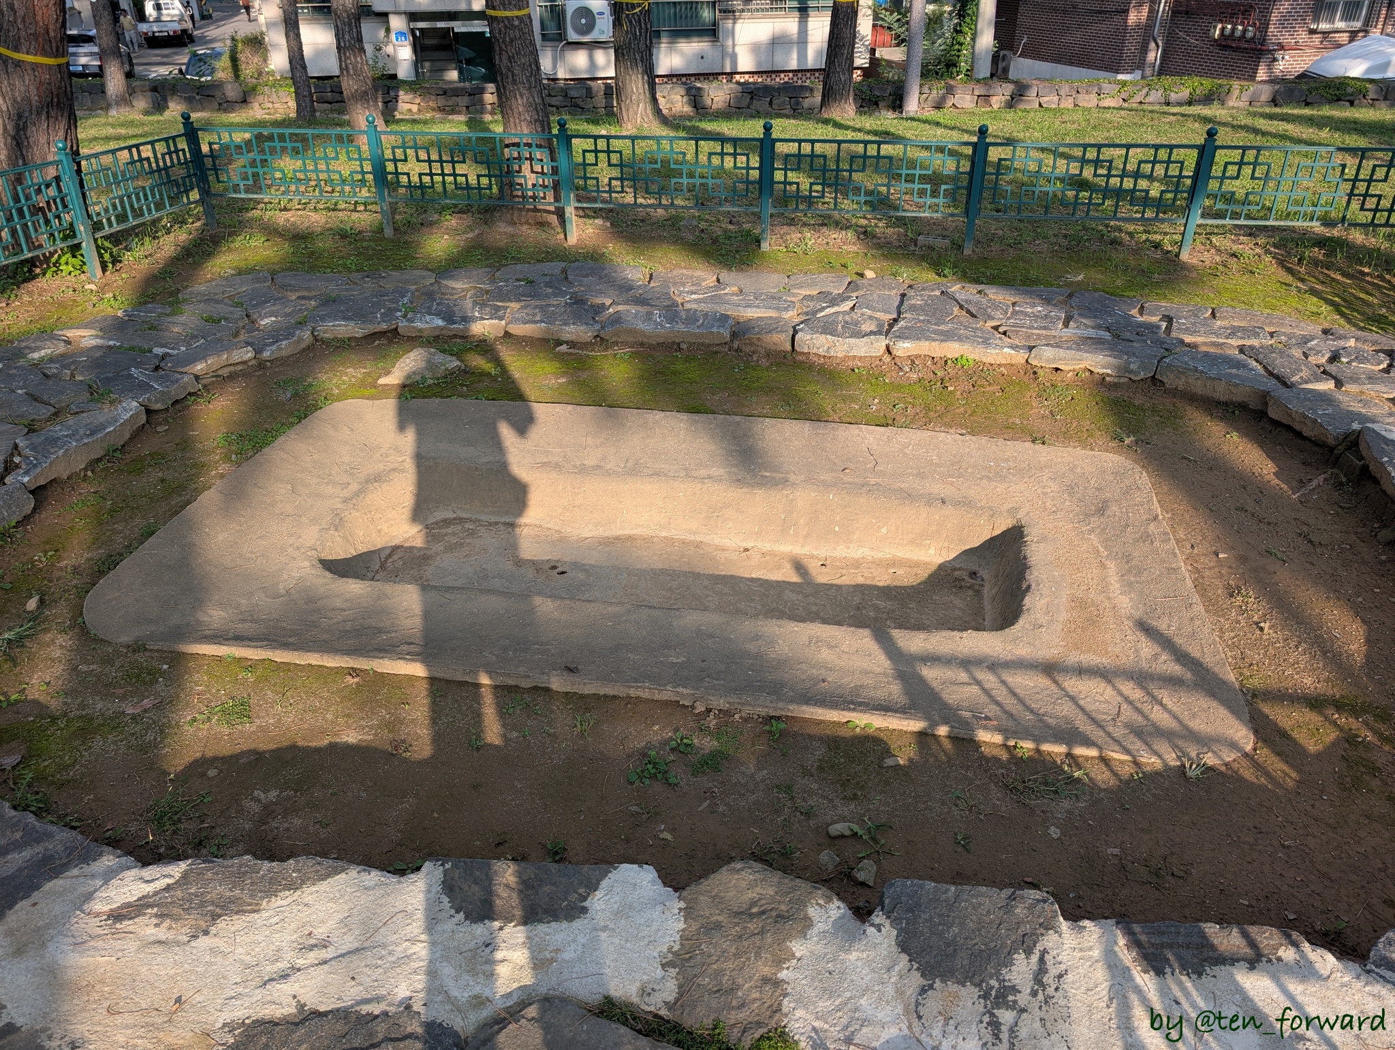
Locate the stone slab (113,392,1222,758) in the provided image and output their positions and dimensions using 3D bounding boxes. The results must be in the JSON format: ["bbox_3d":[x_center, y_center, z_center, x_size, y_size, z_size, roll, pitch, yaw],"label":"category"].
[{"bbox_3d":[-0.117,0.114,3.688,3.636,0.320,2.011,5,30,9],"label":"stone slab"}]

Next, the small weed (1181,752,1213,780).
[{"bbox_3d":[1.283,0.623,2.489,0.070,0.060,0.060,0,29,0],"label":"small weed"}]

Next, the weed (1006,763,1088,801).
[{"bbox_3d":[0.881,0.650,2.445,0.185,0.050,0.095,0,29,0],"label":"weed"}]

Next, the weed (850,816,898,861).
[{"bbox_3d":[0.420,0.747,2.286,0.110,0.045,0.110,0,29,0],"label":"weed"}]

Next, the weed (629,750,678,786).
[{"bbox_3d":[-0.115,0.629,2.501,0.125,0.045,0.100,0,29,0],"label":"weed"}]

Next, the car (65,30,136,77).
[{"bbox_3d":[-19.884,-15.229,31.500,1.830,1.580,4.350,-8,30,-14],"label":"car"}]

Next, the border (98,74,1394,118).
[{"bbox_3d":[0.461,-6.269,14.072,19.079,0.430,0.400,0,29,0],"label":"border"}]

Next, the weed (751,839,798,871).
[{"bbox_3d":[0.181,0.768,2.250,0.110,0.040,0.080,0,29,0],"label":"weed"}]

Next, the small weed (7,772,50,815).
[{"bbox_3d":[-1.669,0.673,2.415,0.095,0.060,0.090,0,29,0],"label":"small weed"}]

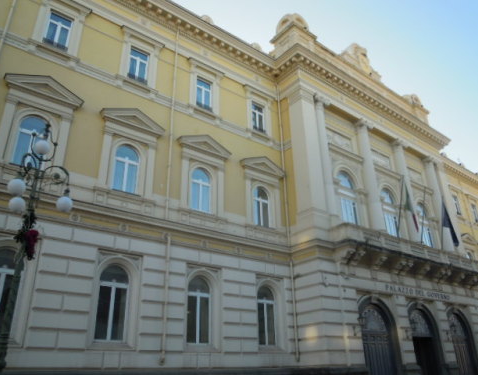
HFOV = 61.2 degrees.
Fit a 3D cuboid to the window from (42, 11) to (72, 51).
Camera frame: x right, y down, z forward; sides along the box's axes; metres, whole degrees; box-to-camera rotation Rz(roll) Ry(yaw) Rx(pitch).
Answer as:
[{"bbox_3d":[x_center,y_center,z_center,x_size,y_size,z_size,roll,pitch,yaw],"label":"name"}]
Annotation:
[{"bbox_3d":[-8.617,-7.498,19.419,1.023,1.947,0.281,17,-30,-34],"label":"window"}]

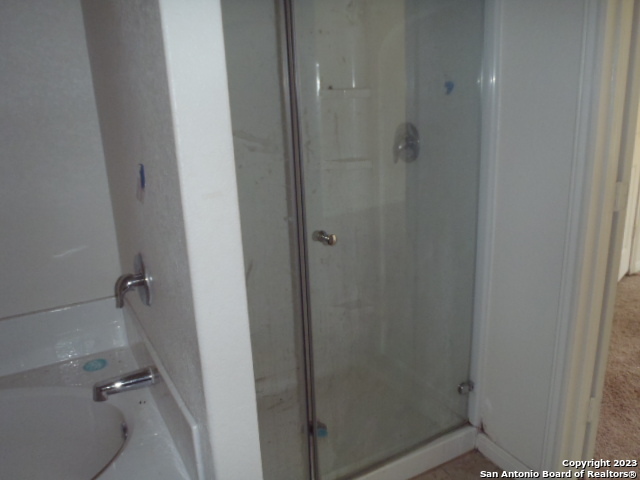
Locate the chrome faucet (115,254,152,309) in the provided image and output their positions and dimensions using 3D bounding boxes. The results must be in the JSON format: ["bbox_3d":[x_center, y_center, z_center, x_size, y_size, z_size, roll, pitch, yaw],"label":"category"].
[{"bbox_3d":[-0.579,0.130,1.586,0.092,0.162,0.160,-10,15,-27],"label":"chrome faucet"}]

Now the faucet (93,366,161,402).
[{"bbox_3d":[-0.568,0.430,1.537,0.175,0.062,0.052,-10,15,-27],"label":"faucet"}]

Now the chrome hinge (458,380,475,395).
[{"bbox_3d":[0.615,0.620,2.174,0.050,0.043,0.040,-10,15,-27],"label":"chrome hinge"}]

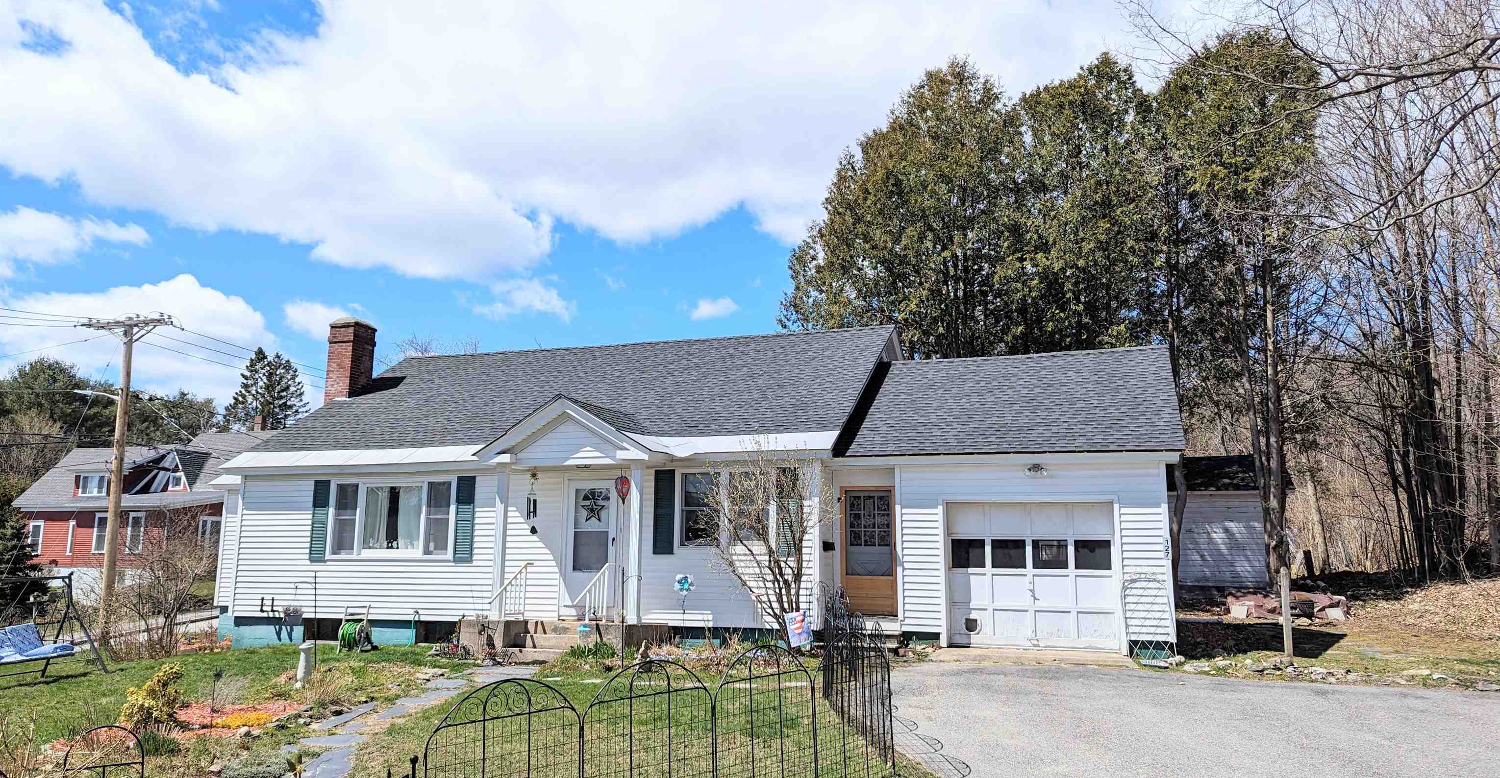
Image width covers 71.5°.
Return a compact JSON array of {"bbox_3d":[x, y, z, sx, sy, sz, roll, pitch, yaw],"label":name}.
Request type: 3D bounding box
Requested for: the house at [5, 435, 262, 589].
[{"bbox_3d":[-27.214,5.948,50.645,12.256,7.913,9.457,-2,-10,12],"label":"house"}]

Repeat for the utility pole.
[{"bbox_3d":[-18.190,2.504,29.806,2.550,9.582,0.700,-1,-10,8],"label":"utility pole"}]

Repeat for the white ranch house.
[{"bbox_3d":[-1.693,1.714,21.116,19.000,6.600,10.200,-3,-10,19],"label":"white ranch house"}]

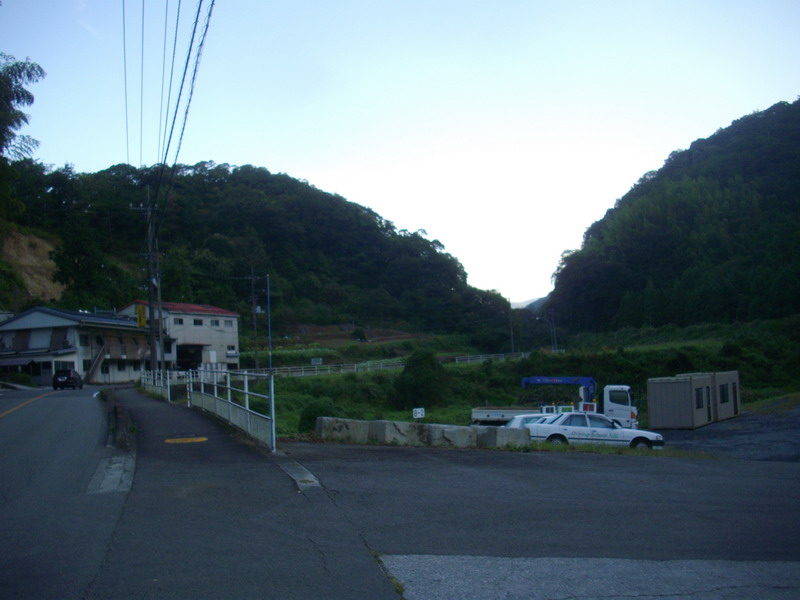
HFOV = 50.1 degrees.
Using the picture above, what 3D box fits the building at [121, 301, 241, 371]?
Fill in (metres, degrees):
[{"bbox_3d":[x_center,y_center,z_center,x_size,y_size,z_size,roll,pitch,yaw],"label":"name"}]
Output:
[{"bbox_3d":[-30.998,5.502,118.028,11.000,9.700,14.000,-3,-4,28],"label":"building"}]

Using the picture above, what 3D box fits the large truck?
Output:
[{"bbox_3d":[7.610,5.303,42.690,8.100,3.000,2.300,-2,-3,10],"label":"large truck"}]

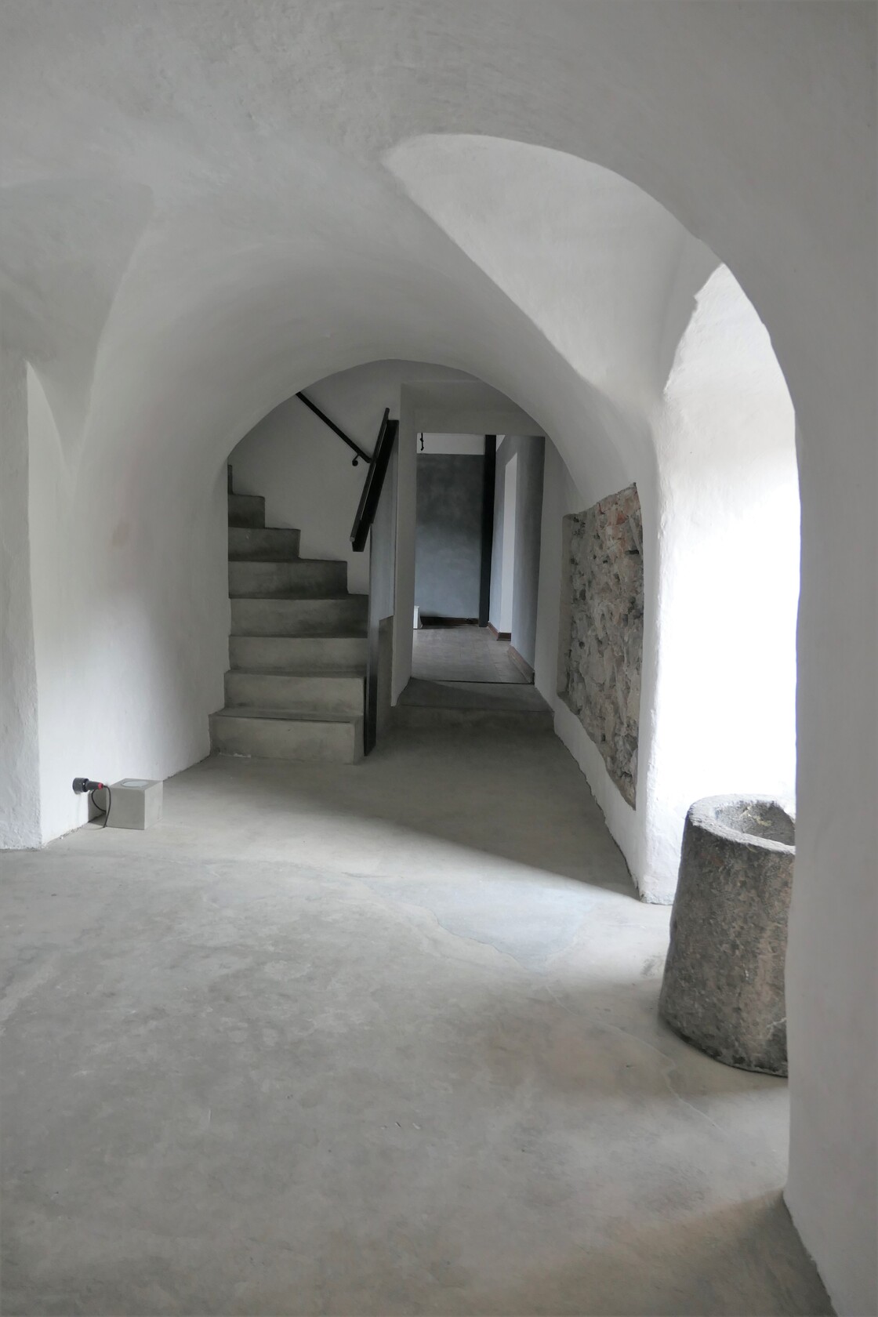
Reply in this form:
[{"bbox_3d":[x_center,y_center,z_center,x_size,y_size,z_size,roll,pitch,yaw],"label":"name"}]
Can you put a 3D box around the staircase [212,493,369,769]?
[{"bbox_3d":[-0.753,-0.244,4.803,0.850,1.380,1.180,2,5,3],"label":"staircase"}]

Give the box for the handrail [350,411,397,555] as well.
[{"bbox_3d":[-0.339,-1.021,4.824,0.110,0.924,1.256,2,5,3],"label":"handrail"}]

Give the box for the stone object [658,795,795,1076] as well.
[{"bbox_3d":[0.685,0.533,1.771,0.440,0.425,0.440,2,5,0],"label":"stone object"}]

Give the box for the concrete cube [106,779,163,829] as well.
[{"bbox_3d":[-1.068,0.514,3.087,0.137,0.137,0.137,2,5,7],"label":"concrete cube"}]

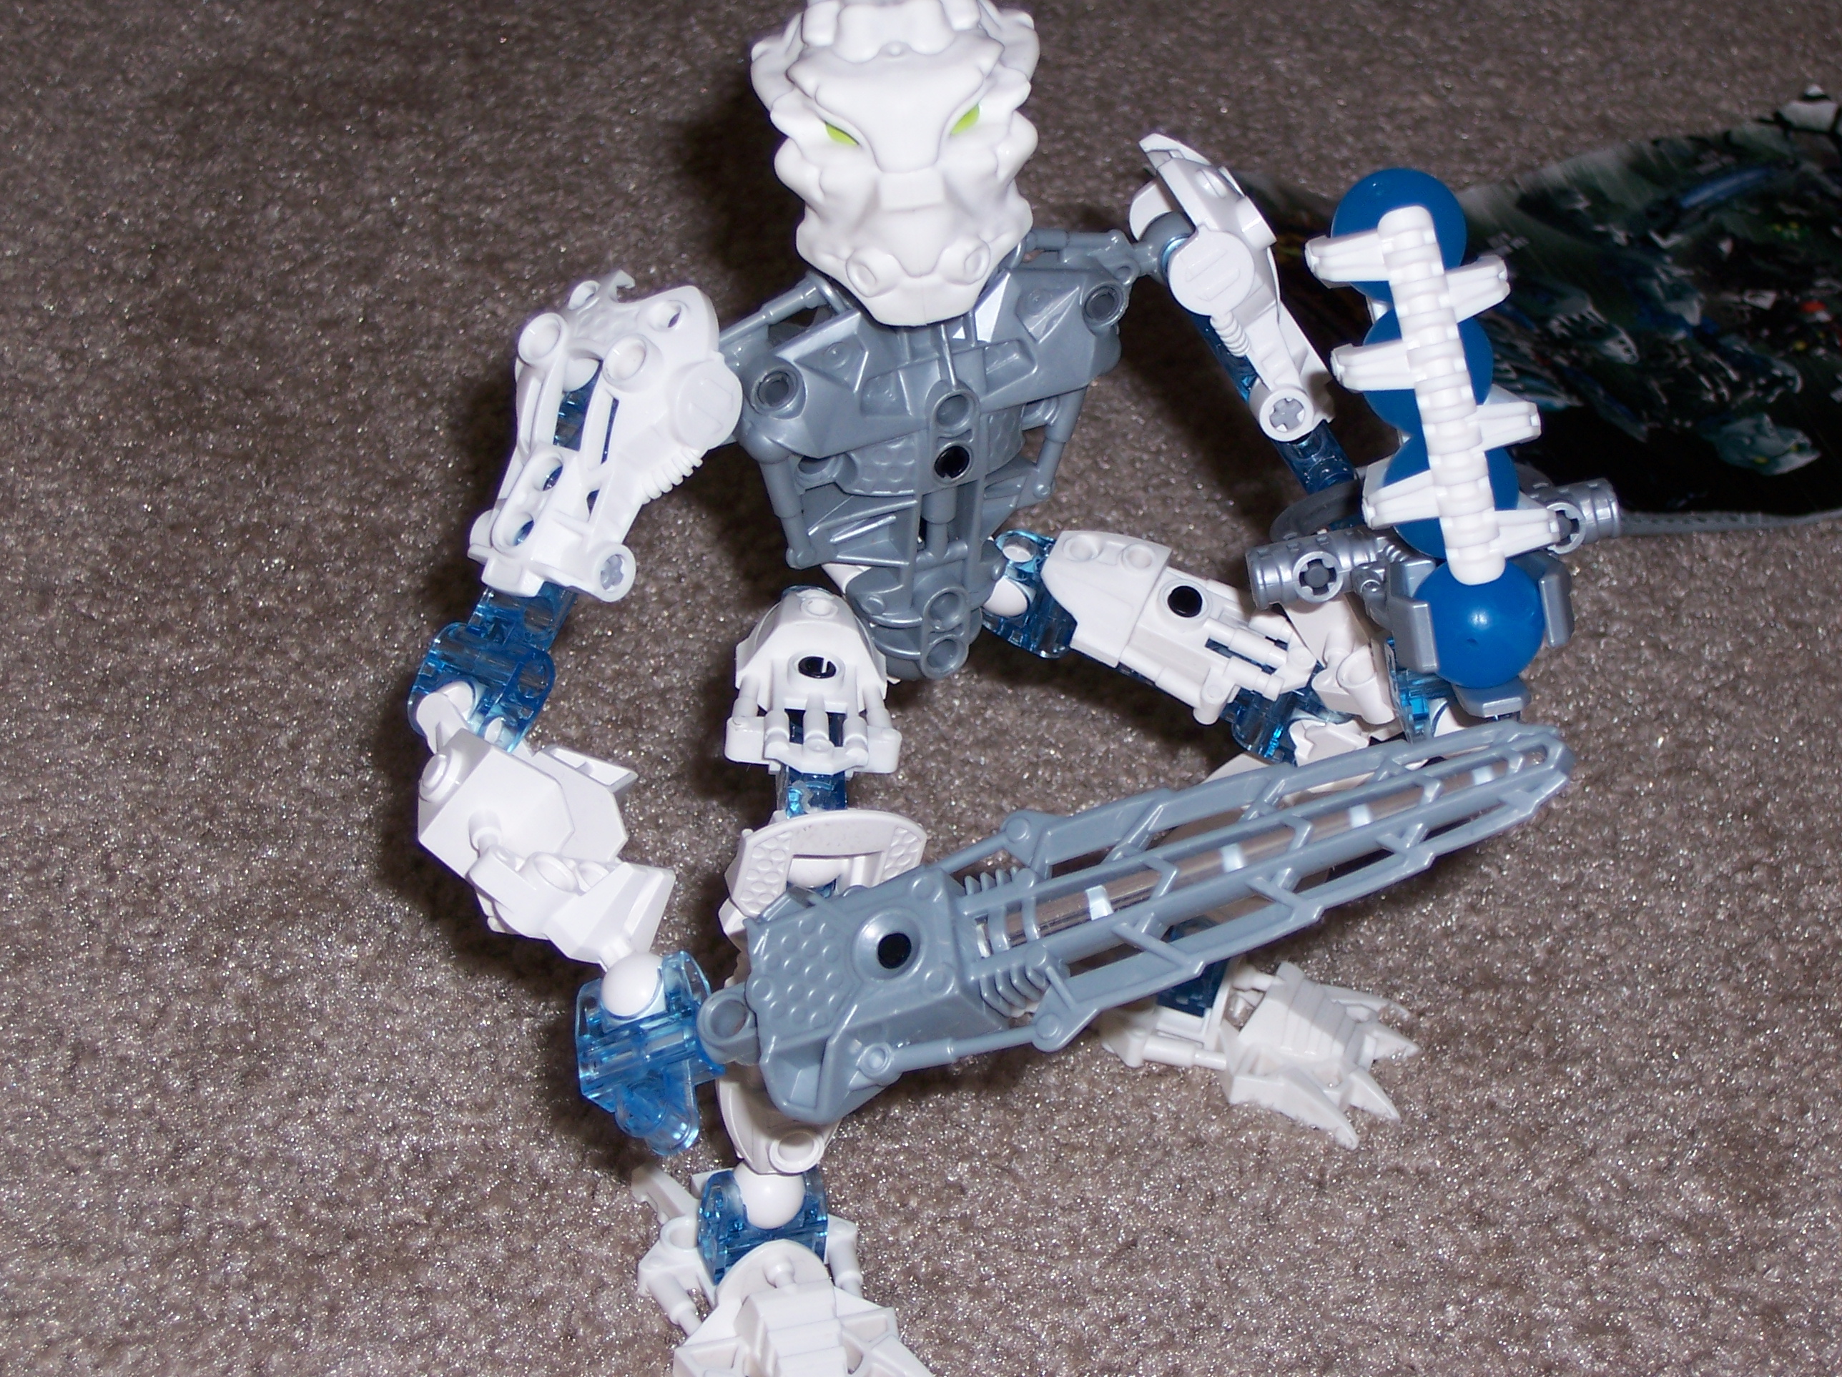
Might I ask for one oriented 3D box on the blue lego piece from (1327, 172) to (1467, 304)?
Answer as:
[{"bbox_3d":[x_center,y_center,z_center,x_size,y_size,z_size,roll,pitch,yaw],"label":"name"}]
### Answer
[{"bbox_3d":[0.059,-0.056,0.588,0.017,0.017,0.017,0,37,0],"label":"blue lego piece"}]

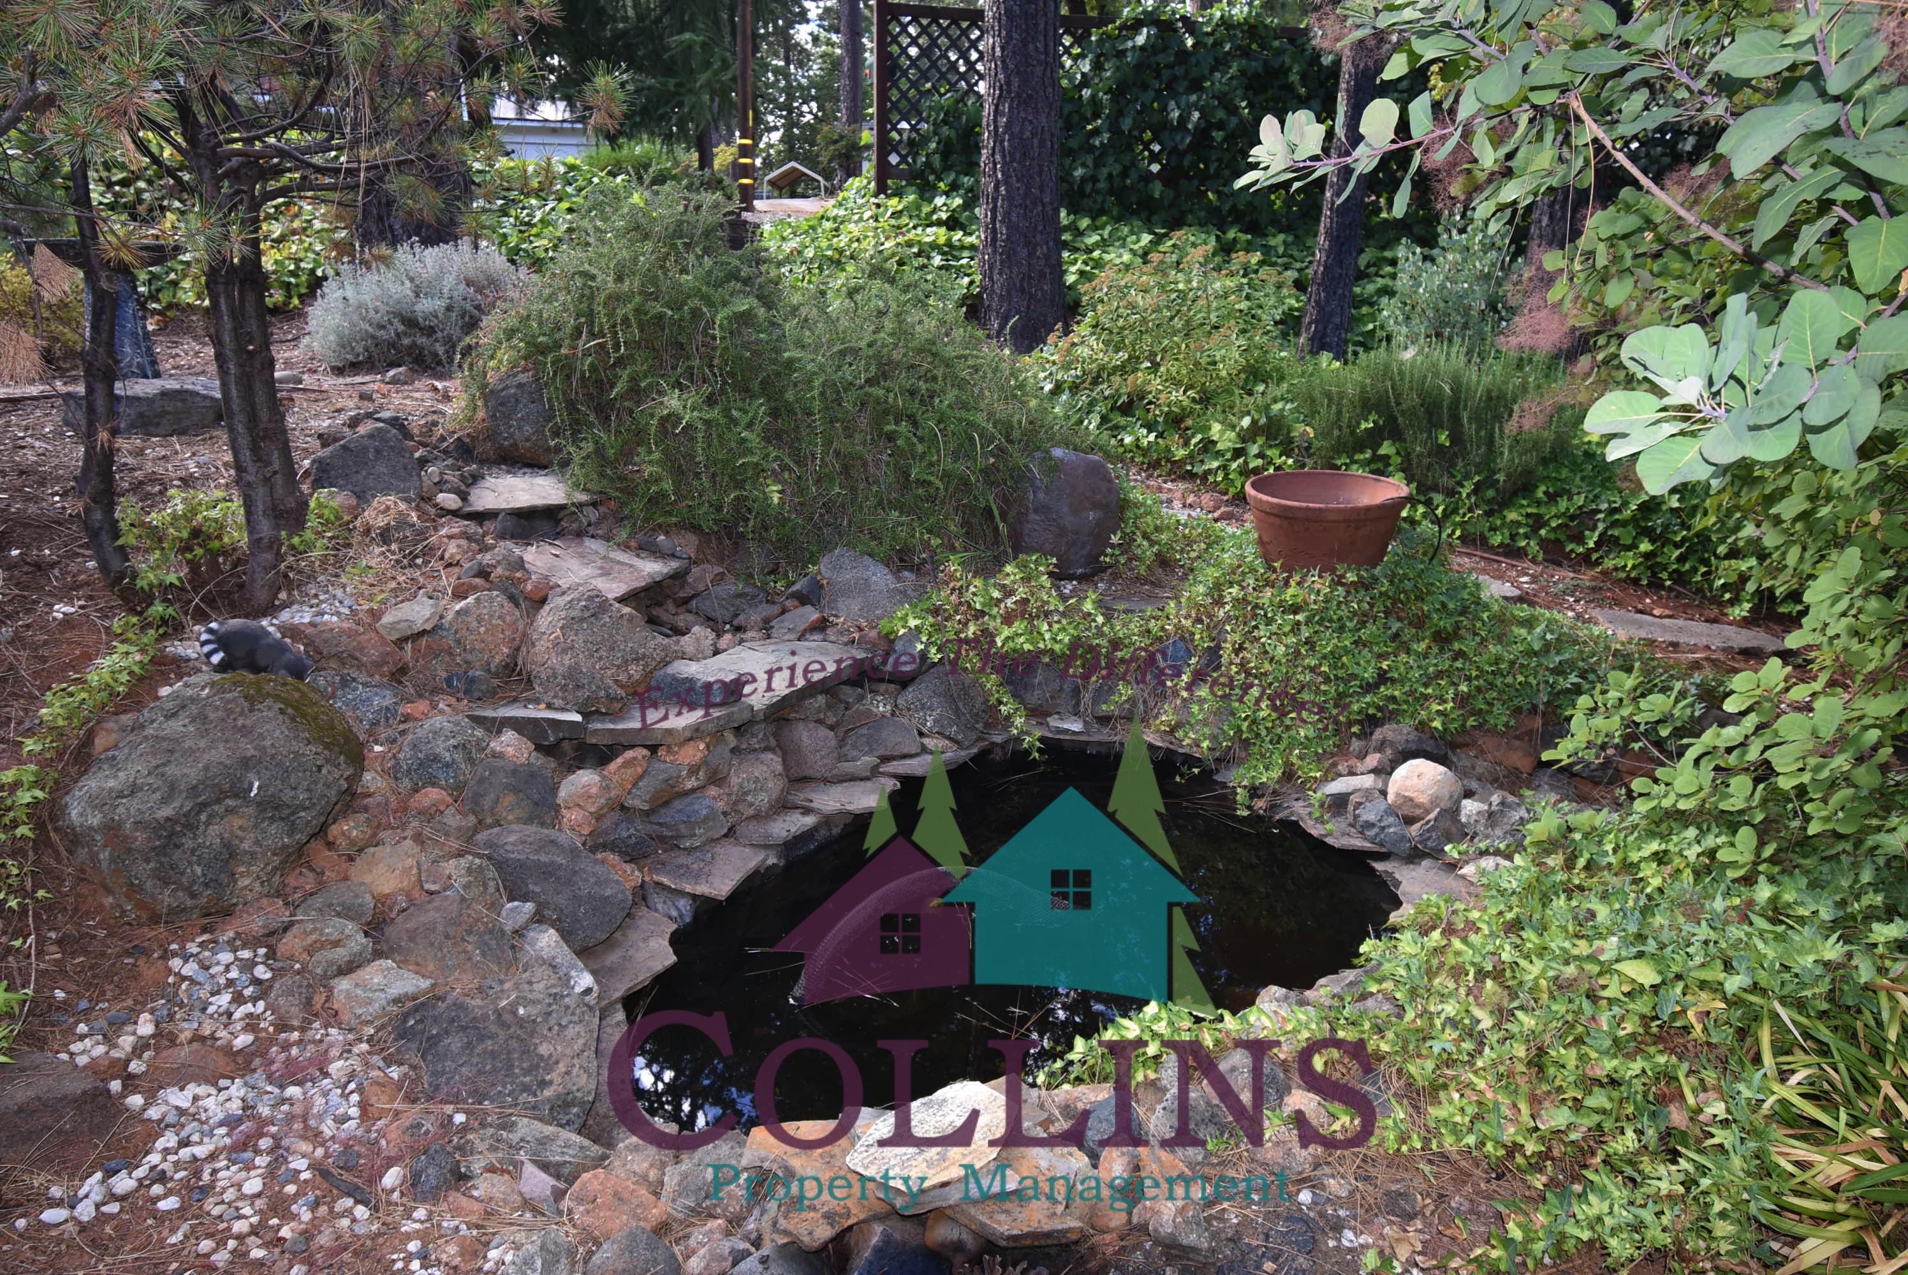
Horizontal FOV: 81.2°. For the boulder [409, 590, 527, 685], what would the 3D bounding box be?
[{"bbox_3d":[-1.568,0.002,3.600,0.360,0.260,0.290,-8,19,-23],"label":"boulder"}]

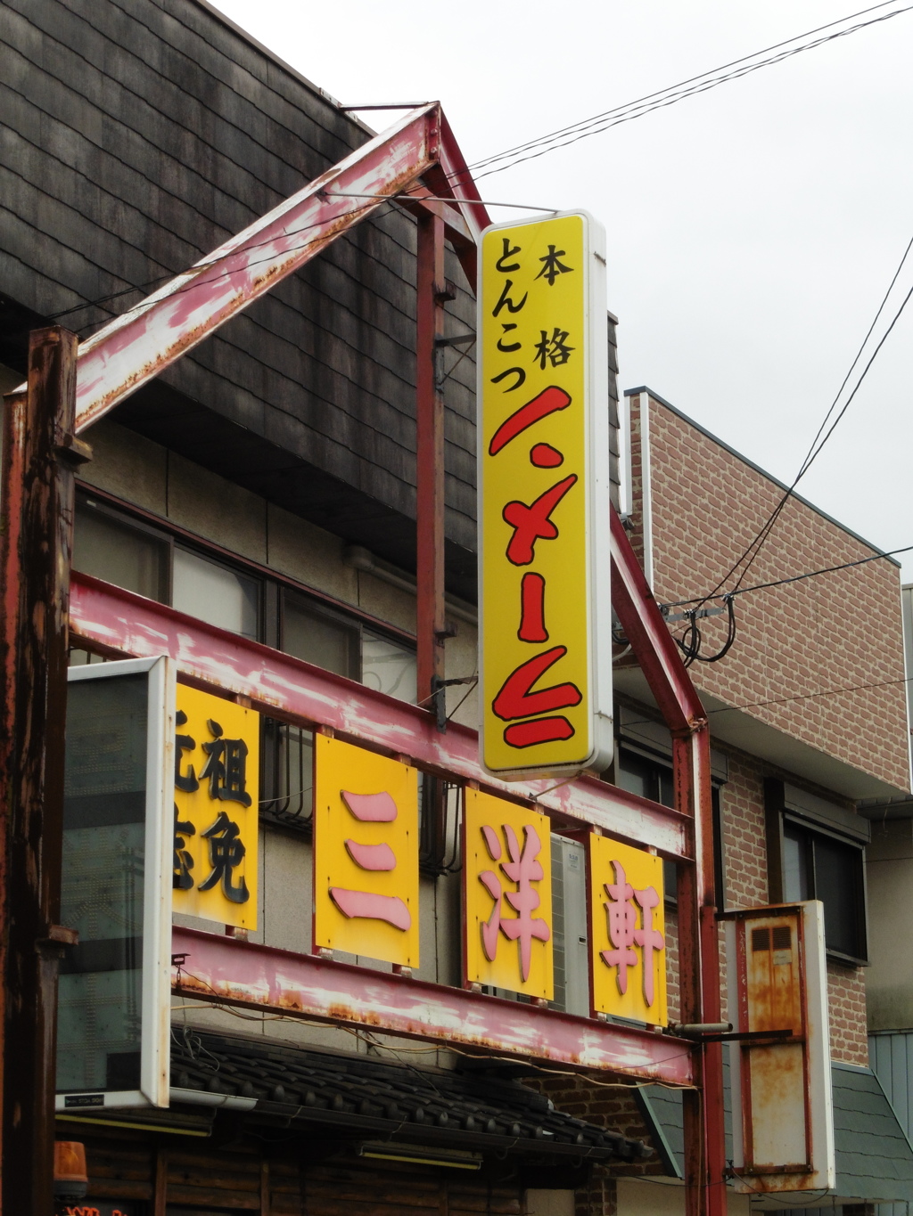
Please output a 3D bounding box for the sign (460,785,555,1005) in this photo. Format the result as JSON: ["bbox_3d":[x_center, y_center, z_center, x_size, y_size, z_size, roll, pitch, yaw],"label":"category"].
[{"bbox_3d":[0.269,1.443,13.898,0.050,0.949,0.938,-8,-17,27],"label":"sign"}]

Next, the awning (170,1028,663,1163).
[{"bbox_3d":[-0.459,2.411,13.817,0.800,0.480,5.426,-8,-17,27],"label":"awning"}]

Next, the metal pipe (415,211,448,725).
[{"bbox_3d":[-0.127,-0.723,13.883,0.098,2.636,0.098,-8,-17,27],"label":"metal pipe"}]

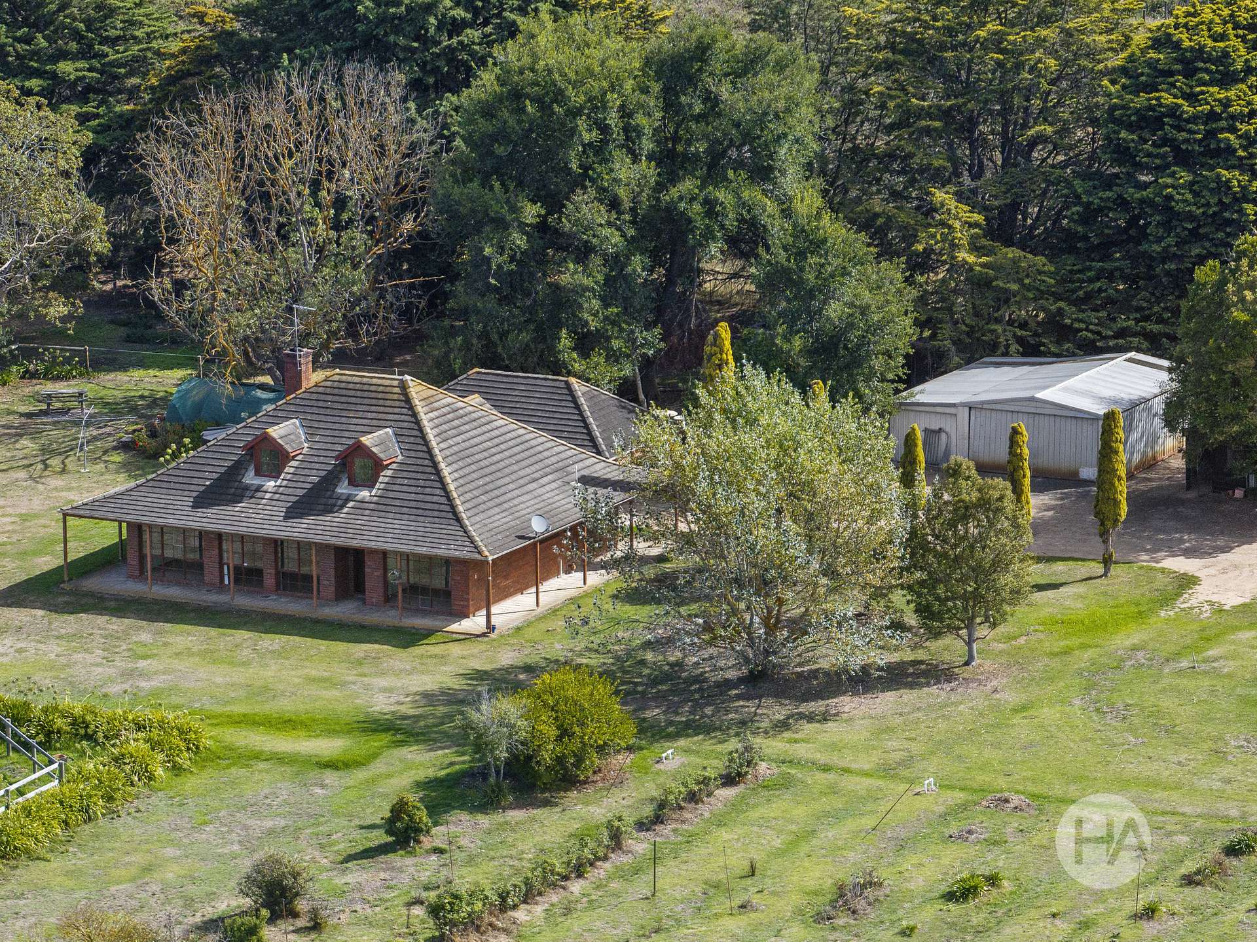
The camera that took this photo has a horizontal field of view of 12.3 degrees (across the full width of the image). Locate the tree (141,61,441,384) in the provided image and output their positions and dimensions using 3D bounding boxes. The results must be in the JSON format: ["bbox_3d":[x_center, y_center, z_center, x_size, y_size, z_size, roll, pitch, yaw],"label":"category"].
[{"bbox_3d":[-13.838,-9.908,236.940,12.298,13.313,11.314,0,12,0],"label":"tree"}]

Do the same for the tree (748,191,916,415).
[{"bbox_3d":[7.931,-6.203,228.654,6.716,9.617,6.380,0,12,0],"label":"tree"}]

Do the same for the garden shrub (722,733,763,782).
[{"bbox_3d":[3.519,8.861,181.180,1.250,1.449,1.187,0,12,0],"label":"garden shrub"}]

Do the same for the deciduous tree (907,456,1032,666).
[{"bbox_3d":[11.284,3.025,192.512,4.157,7.040,3.950,0,12,0],"label":"deciduous tree"}]

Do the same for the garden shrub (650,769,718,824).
[{"bbox_3d":[1.757,9.754,176.211,1.000,0.900,2.800,6,14,27],"label":"garden shrub"}]

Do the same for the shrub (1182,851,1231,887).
[{"bbox_3d":[17.017,11.689,172.019,1.388,0.700,1.388,0,12,0],"label":"shrub"}]

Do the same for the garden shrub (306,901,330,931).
[{"bbox_3d":[-8.755,12.520,164.996,0.660,0.750,0.620,-1,13,0],"label":"garden shrub"}]

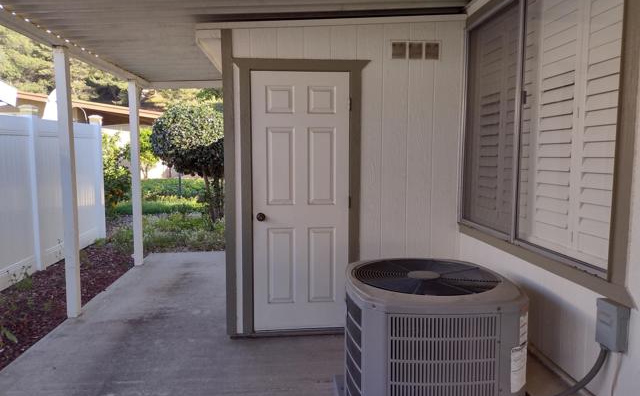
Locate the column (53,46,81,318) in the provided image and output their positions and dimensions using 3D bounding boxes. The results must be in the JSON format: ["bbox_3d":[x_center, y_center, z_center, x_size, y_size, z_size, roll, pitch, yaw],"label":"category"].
[{"bbox_3d":[-2.214,-0.108,4.379,0.089,2.362,0.089,0,5,-4],"label":"column"}]

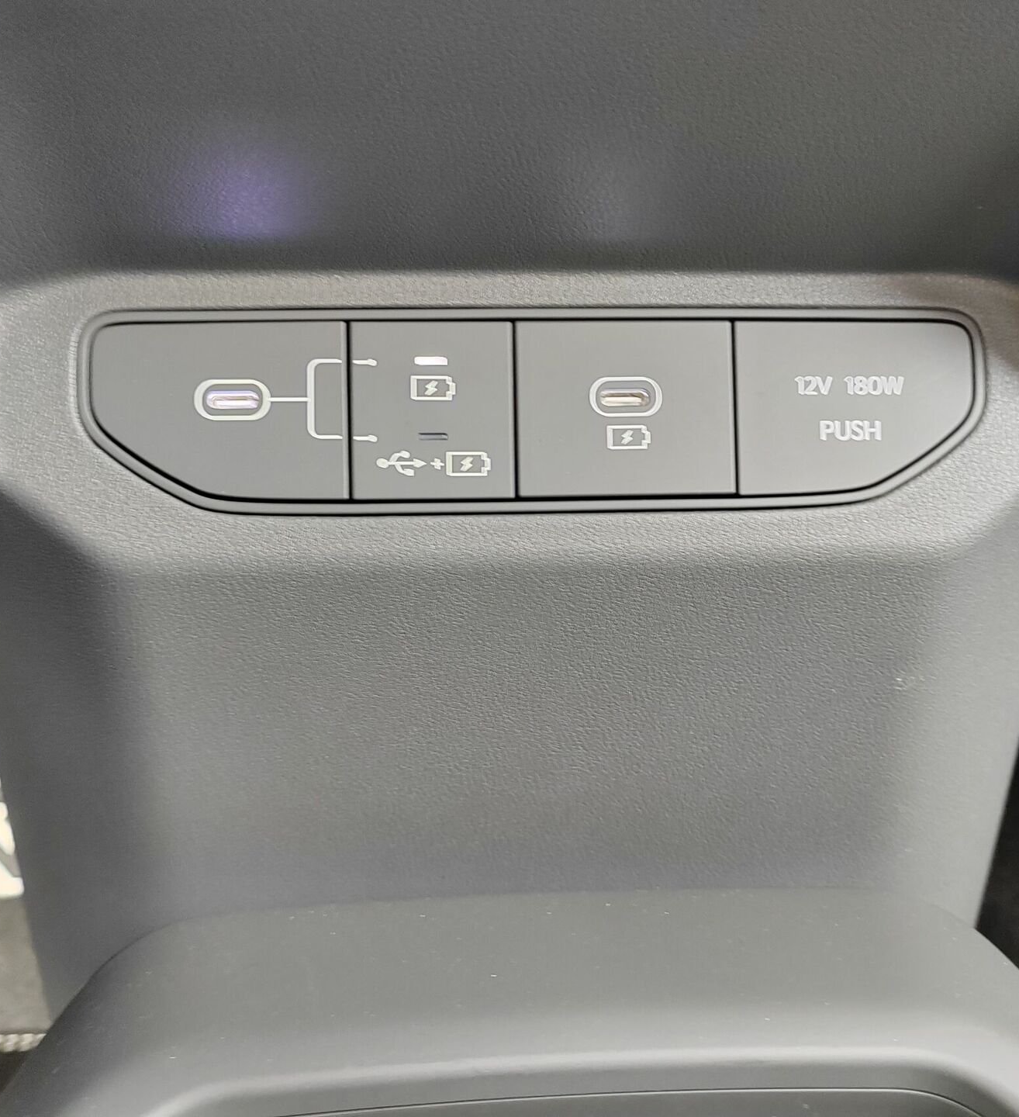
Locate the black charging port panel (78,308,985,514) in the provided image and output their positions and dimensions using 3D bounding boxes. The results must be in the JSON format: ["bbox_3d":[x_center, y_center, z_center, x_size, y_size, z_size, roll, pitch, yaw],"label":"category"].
[{"bbox_3d":[0.006,-0.027,0.212,0.162,0.037,0.012,-1,-2,-4],"label":"black charging port panel"}]

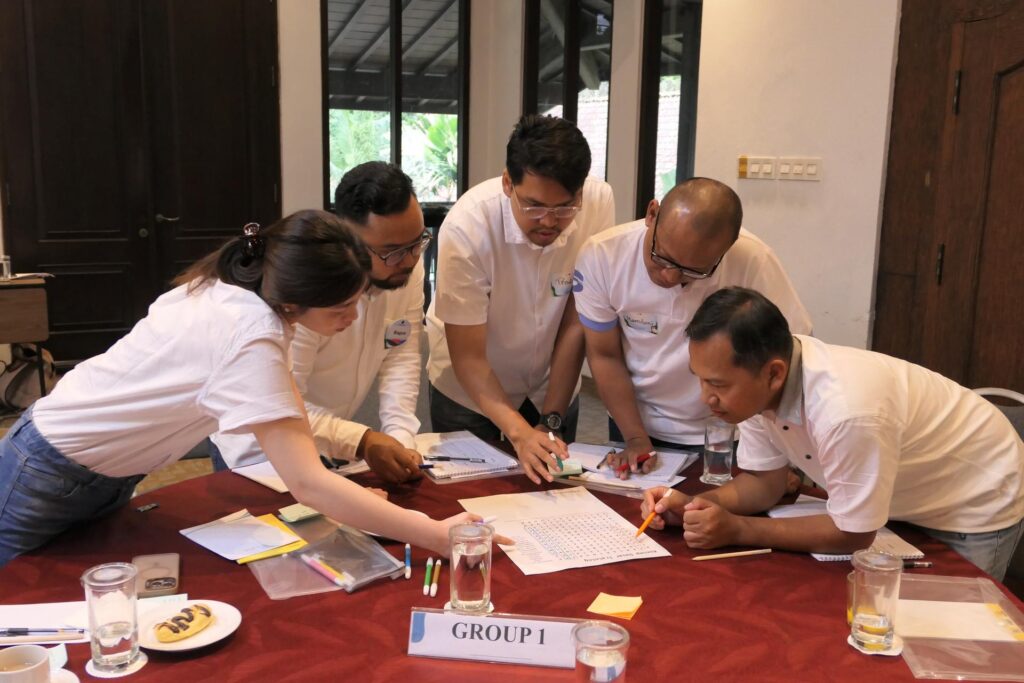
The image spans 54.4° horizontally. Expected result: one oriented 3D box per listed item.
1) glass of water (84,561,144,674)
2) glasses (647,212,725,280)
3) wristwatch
[{"bbox_3d":[-0.574,0.398,1.437,0.075,0.136,0.075,1,10,0],"label":"glass of water"},{"bbox_3d":[0.387,-0.226,2.127,0.142,0.142,0.045,18,-16,20],"label":"glasses"},{"bbox_3d":[0.105,0.206,2.550,0.064,0.046,0.055,17,-6,2],"label":"wristwatch"}]

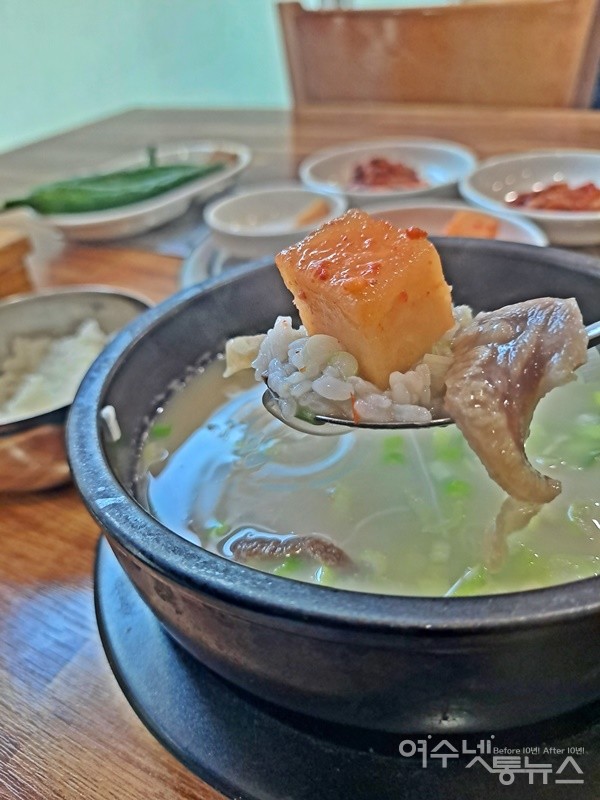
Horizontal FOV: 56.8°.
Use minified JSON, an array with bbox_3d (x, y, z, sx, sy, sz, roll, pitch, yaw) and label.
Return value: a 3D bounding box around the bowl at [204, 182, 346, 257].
[{"bbox_3d":[-0.017,-0.125,0.408,0.104,0.031,0.104,-4,38,3],"label":"bowl"}]

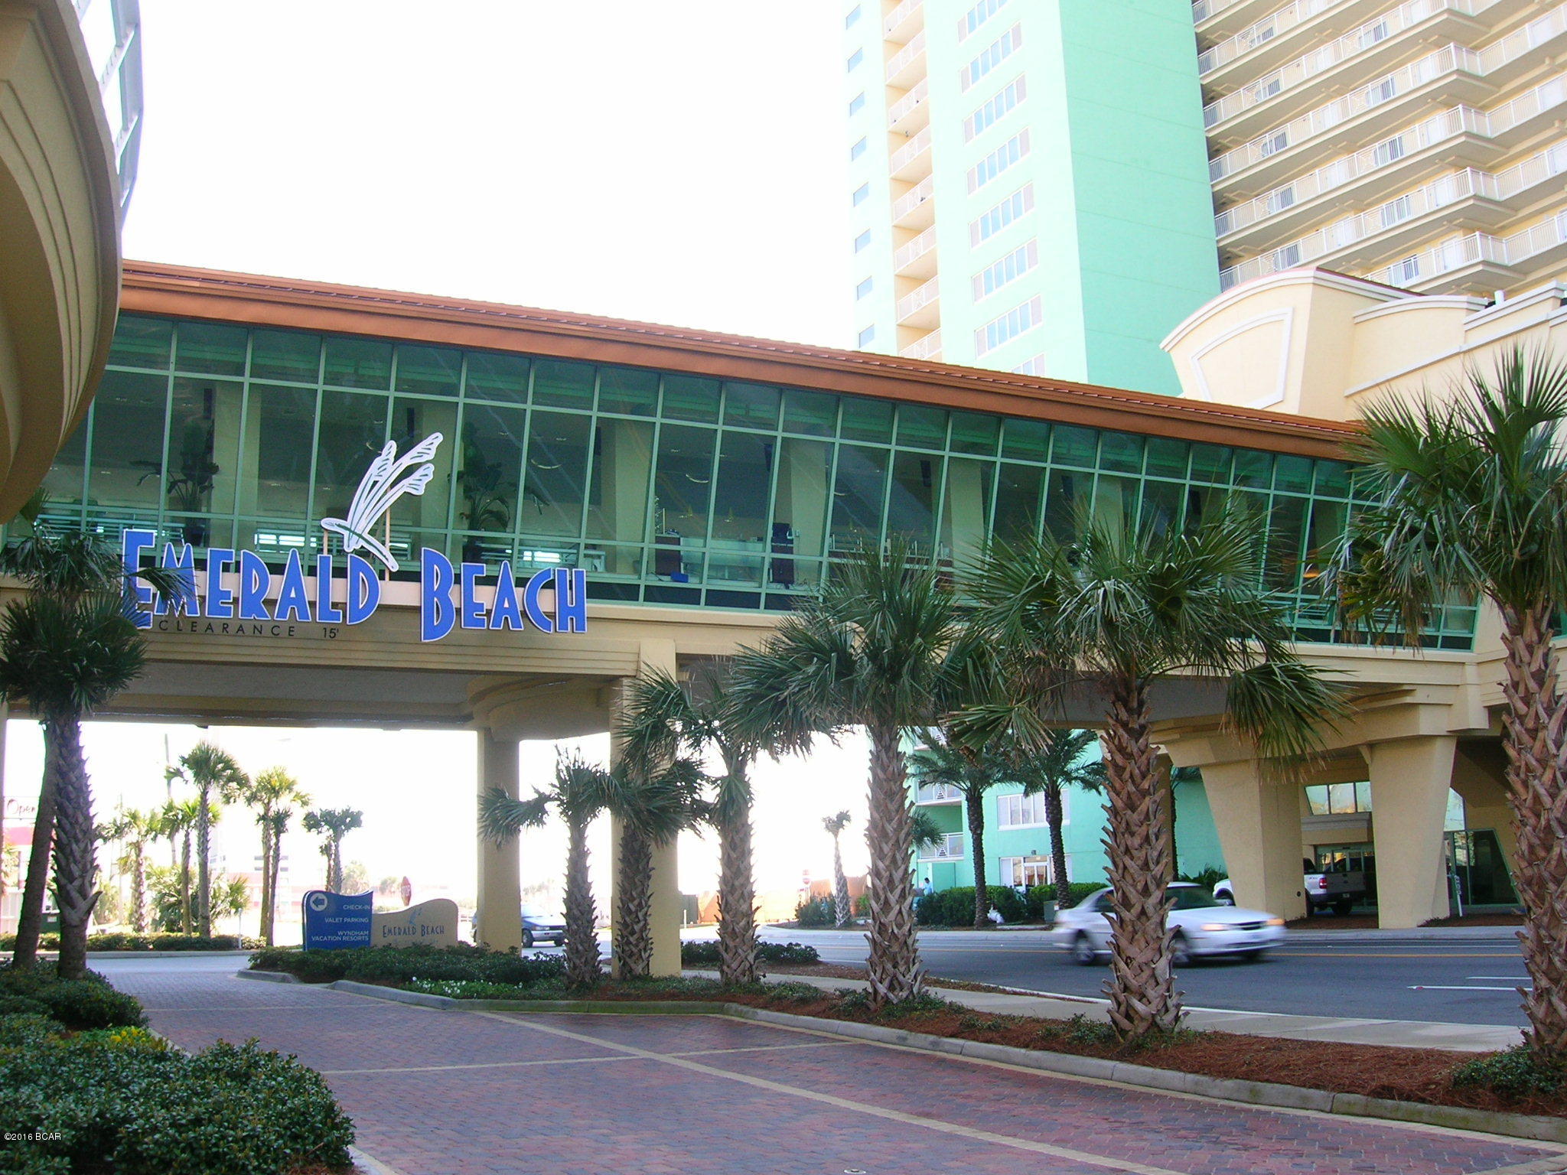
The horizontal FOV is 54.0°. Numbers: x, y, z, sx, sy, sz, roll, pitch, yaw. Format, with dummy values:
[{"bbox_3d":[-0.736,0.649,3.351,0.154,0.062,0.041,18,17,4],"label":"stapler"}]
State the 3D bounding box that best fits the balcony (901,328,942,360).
[{"bbox_3d":[8.147,-12.756,83.873,1.800,1.300,4.100,4,-12,-27],"label":"balcony"}]

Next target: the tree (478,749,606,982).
[{"bbox_3d":[-3.399,3.976,21.858,1.808,3.302,1.808,-2,-10,0],"label":"tree"}]

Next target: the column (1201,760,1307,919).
[{"bbox_3d":[12.617,6.799,41.587,1.350,4.300,1.950,4,-12,-27],"label":"column"}]

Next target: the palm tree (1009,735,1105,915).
[{"bbox_3d":[7.991,6.851,44.963,3.100,5.793,3.100,-2,-10,0],"label":"palm tree"}]

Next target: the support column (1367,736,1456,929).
[{"bbox_3d":[14.780,5.700,36.134,0.980,4.450,1.800,4,-12,-27],"label":"support column"}]

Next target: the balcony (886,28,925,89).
[{"bbox_3d":[7.465,-28.601,83.908,1.900,1.453,4.056,4,-12,-26],"label":"balcony"}]

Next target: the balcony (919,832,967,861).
[{"bbox_3d":[8.635,12.869,76.318,1.900,1.264,4.317,4,-12,-26],"label":"balcony"}]

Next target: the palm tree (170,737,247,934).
[{"bbox_3d":[-17.150,7.553,45.975,2.304,5.927,2.304,-2,-10,0],"label":"palm tree"}]

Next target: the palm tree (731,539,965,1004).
[{"bbox_3d":[0.766,2.055,17.716,2.850,5.338,2.850,-2,-10,0],"label":"palm tree"}]

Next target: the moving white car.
[{"bbox_3d":[7.094,6.220,28.867,1.820,1.420,4.850,3,-12,-25],"label":"moving white car"}]

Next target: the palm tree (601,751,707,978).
[{"bbox_3d":[-1.935,4.129,22.941,1.750,3.376,1.750,-2,-10,0],"label":"palm tree"}]

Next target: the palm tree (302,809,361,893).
[{"bbox_3d":[-16.437,10.235,56.155,2.189,4.399,2.189,-2,-10,0],"label":"palm tree"}]

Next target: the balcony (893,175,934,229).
[{"bbox_3d":[7.849,-21.294,85.518,1.800,1.300,4.100,4,-12,-27],"label":"balcony"}]

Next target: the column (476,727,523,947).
[{"bbox_3d":[-5.845,5.210,31.607,0.820,4.666,0.900,2,-11,-18],"label":"column"}]

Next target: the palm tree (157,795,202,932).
[{"bbox_3d":[-21.273,10.110,55.492,2.100,5.250,2.100,4,-12,-27],"label":"palm tree"}]

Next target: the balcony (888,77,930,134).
[{"bbox_3d":[7.650,-26.986,86.615,1.800,1.300,4.100,4,-12,-27],"label":"balcony"}]

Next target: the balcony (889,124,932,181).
[{"bbox_3d":[7.749,-24.140,86.066,1.800,1.300,4.100,4,-12,-27],"label":"balcony"}]

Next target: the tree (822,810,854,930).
[{"bbox_3d":[1.549,8.086,44.261,1.000,3.357,1.000,-2,-10,0],"label":"tree"}]

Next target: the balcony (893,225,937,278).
[{"bbox_3d":[7.790,-17.743,81.921,1.900,1.302,4.293,4,-12,-26],"label":"balcony"}]

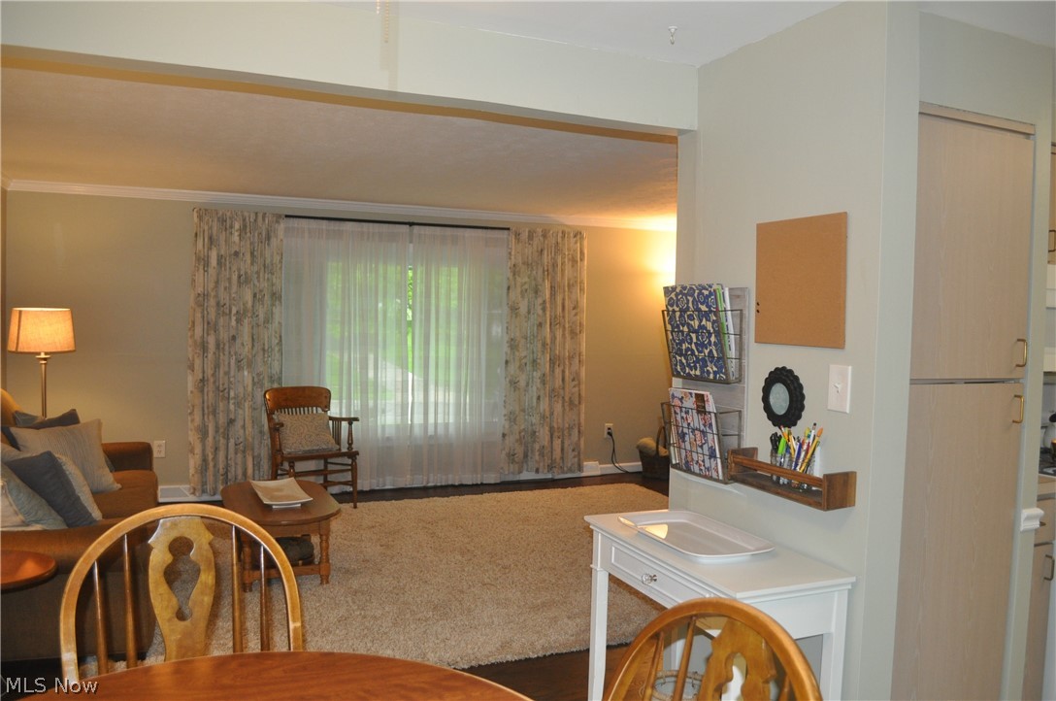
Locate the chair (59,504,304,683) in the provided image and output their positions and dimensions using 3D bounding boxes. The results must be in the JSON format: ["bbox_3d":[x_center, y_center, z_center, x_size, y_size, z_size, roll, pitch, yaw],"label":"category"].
[{"bbox_3d":[-0.759,0.891,1.727,0.515,1.000,0.540,0,3,-20],"label":"chair"}]

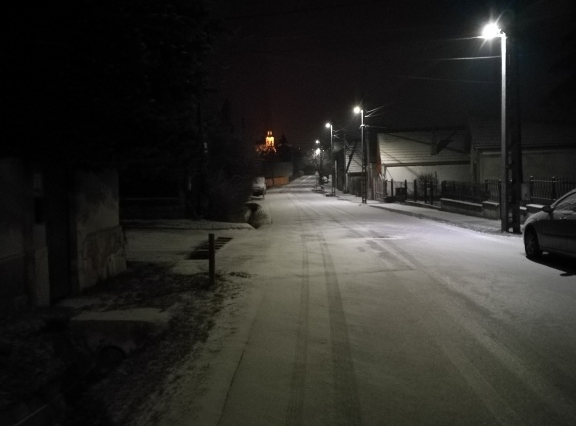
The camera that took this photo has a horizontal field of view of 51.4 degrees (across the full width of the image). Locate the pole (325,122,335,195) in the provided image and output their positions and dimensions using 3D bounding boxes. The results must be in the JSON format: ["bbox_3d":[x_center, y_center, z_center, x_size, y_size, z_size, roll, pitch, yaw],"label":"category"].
[{"bbox_3d":[3.751,-4.868,53.500,0.950,6.600,0.380,-1,3,-5],"label":"pole"}]

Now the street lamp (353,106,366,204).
[{"bbox_3d":[4.808,-3.906,40.000,1.000,6.500,0.380,-1,3,-5],"label":"street lamp"}]

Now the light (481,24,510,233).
[{"bbox_3d":[6.315,-2.614,18.100,1.000,6.400,0.400,-1,3,-5],"label":"light"}]

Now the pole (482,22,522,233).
[{"bbox_3d":[6.482,-2.584,18.100,1.200,6.400,0.420,-1,3,-5],"label":"pole"}]

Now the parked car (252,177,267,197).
[{"bbox_3d":[-2.438,-2.107,49.500,1.750,1.580,4.200,-1,3,-3],"label":"parked car"}]

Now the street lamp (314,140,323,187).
[{"bbox_3d":[4.074,-6.611,80.000,1.100,6.400,0.400,-1,3,-5],"label":"street lamp"}]

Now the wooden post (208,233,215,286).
[{"bbox_3d":[-1.162,0.706,9.100,0.090,0.790,0.090,-1,3,0],"label":"wooden post"}]

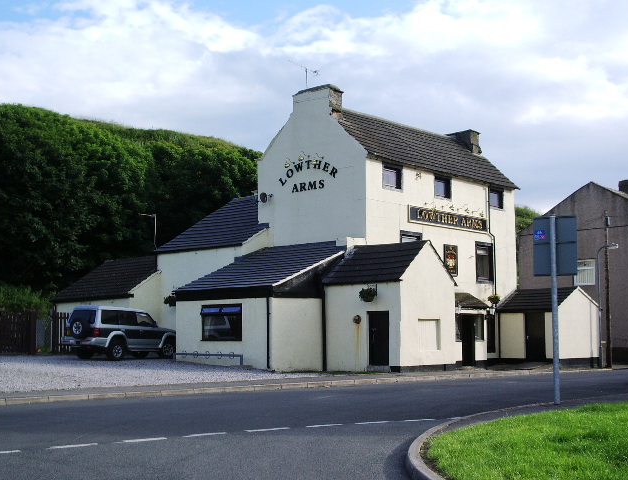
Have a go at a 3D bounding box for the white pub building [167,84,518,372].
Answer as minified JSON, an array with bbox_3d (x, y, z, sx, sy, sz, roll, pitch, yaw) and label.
[{"bbox_3d":[3.173,-0.461,39.940,9.776,11.803,16.807,-5,-8,42],"label":"white pub building"}]

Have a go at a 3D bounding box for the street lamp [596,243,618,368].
[{"bbox_3d":[13.855,3.087,43.449,1.102,5.851,0.280,-5,-8,42],"label":"street lamp"}]

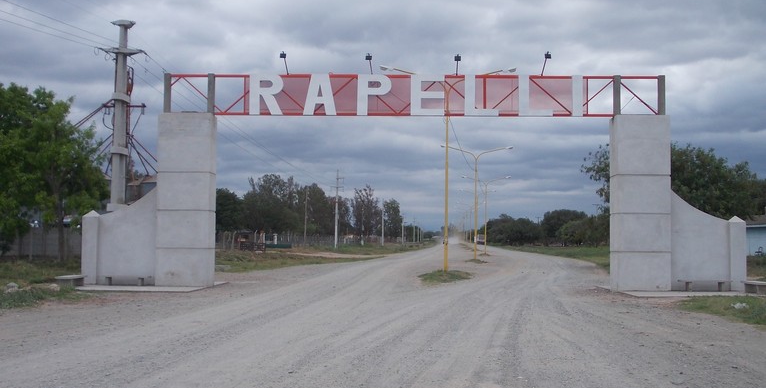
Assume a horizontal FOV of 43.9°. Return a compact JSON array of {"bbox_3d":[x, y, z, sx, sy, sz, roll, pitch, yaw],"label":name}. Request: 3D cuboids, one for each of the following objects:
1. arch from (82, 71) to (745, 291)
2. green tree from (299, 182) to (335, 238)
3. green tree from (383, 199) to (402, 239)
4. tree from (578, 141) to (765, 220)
[{"bbox_3d":[0.744,-0.379,27.281,18.906,6.129,0.950,0,-3,3],"label":"arch"},{"bbox_3d":[-12.978,3.916,184.724,7.002,11.929,7.002,1,-3,-4],"label":"green tree"},{"bbox_3d":[2.601,7.613,264.718,5.572,12.175,5.572,0,-3,1],"label":"green tree"},{"bbox_3d":[17.625,0.577,57.831,10.244,7.321,8.707,0,-3,17],"label":"tree"}]

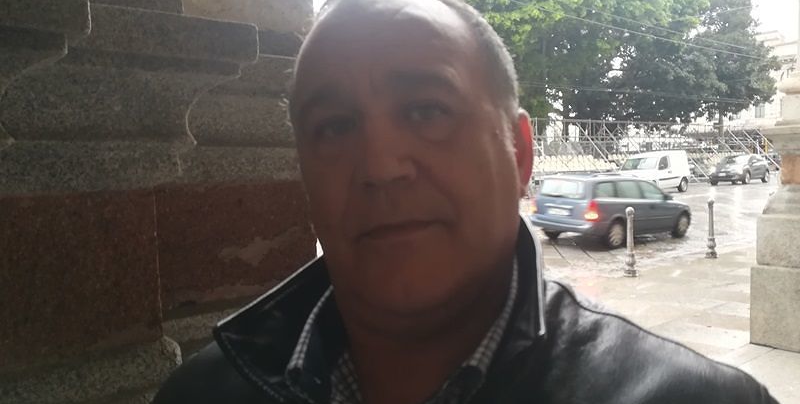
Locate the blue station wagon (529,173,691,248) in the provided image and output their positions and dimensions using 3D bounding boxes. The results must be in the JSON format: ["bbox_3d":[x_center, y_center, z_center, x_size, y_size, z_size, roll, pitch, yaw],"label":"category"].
[{"bbox_3d":[4.848,0.102,13.379,4.280,1.490,1.730,-4,4,-37],"label":"blue station wagon"}]

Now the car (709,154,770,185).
[{"bbox_3d":[17.444,-1.666,30.791,4.200,1.510,1.760,-4,4,-40],"label":"car"}]

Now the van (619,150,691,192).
[{"bbox_3d":[10.674,-1.213,25.550,4.300,1.810,1.700,-4,4,-41],"label":"van"}]

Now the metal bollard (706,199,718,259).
[{"bbox_3d":[5.058,0.430,9.750,0.180,0.975,0.180,0,4,27],"label":"metal bollard"}]

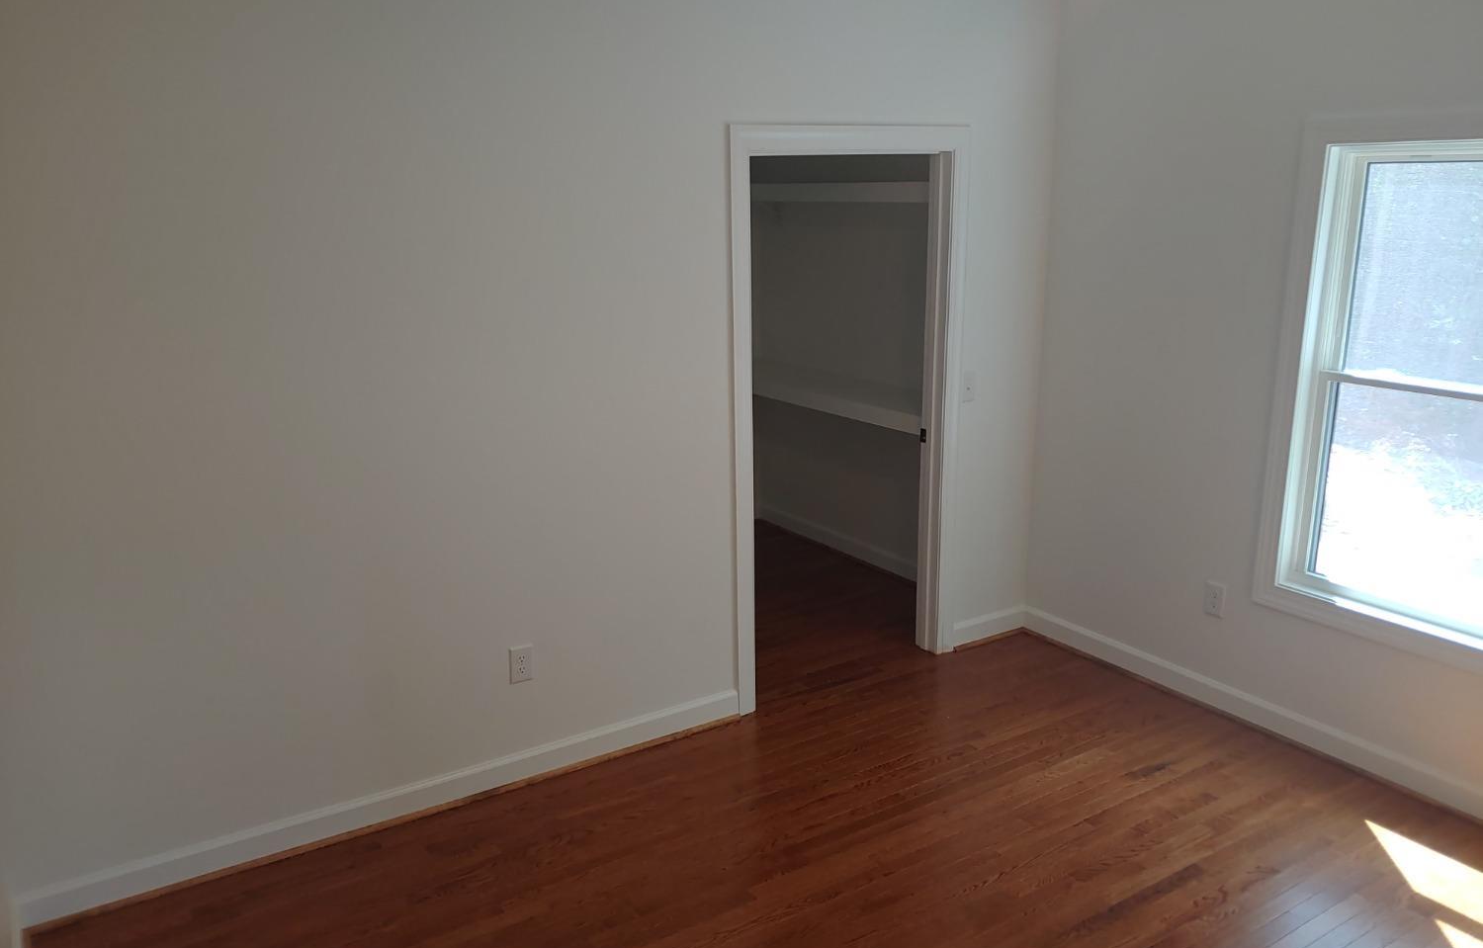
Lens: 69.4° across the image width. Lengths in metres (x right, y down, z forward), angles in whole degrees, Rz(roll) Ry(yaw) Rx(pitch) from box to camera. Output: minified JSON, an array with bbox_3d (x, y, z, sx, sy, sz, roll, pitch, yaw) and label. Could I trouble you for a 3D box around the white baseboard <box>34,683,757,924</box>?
[{"bbox_3d":[-0.987,1.025,3.447,2.290,0.116,0.020,-9,17,-30],"label":"white baseboard"}]

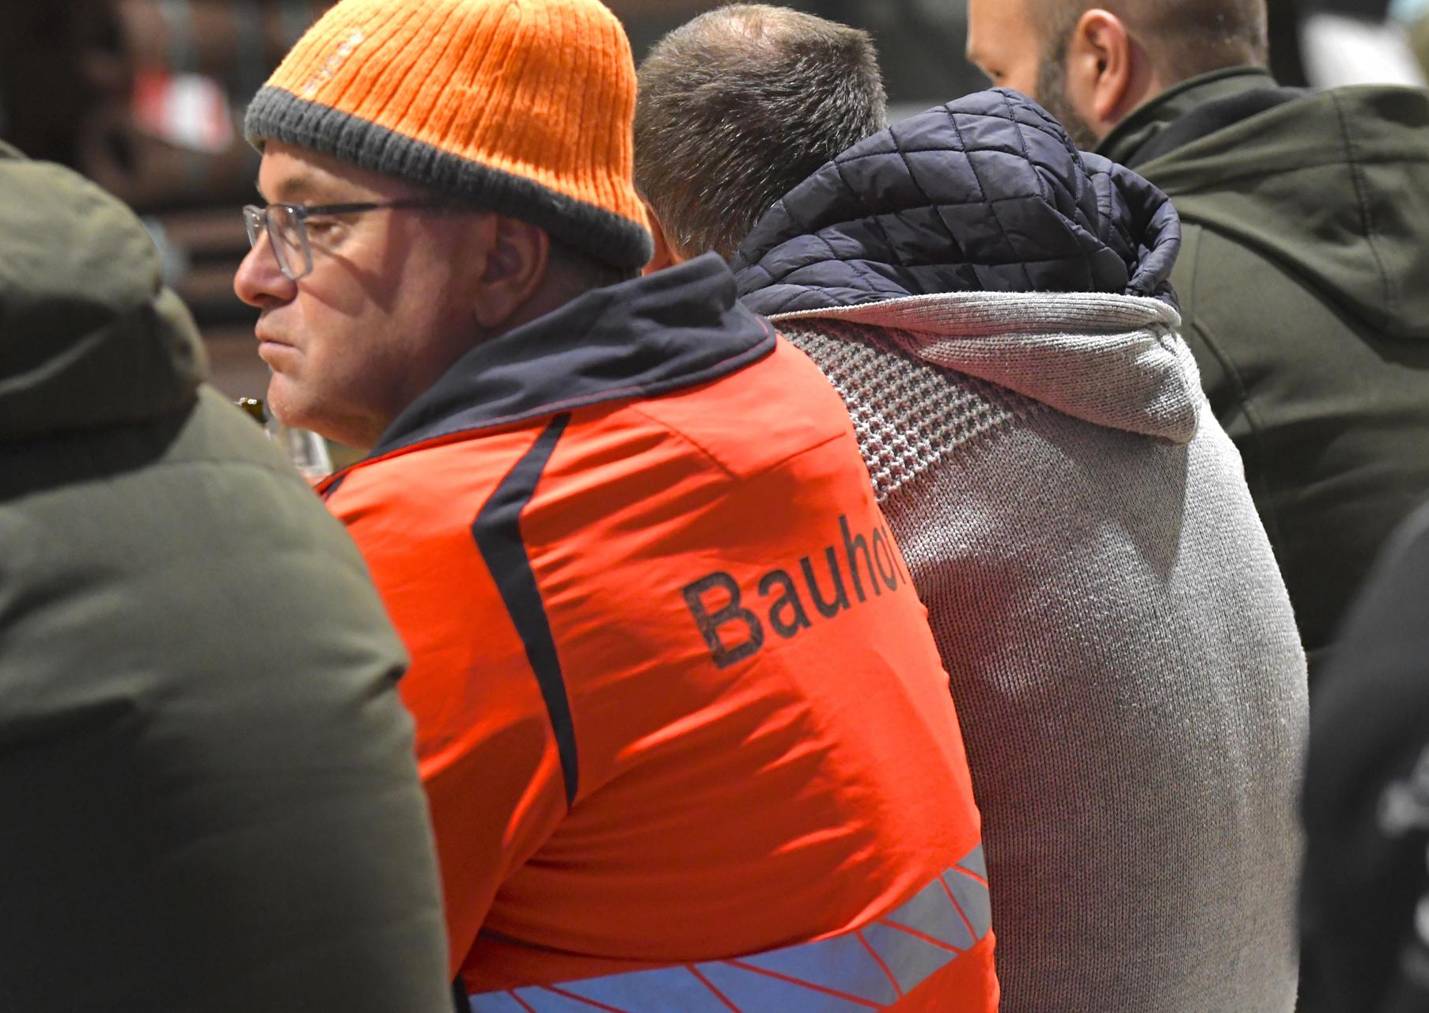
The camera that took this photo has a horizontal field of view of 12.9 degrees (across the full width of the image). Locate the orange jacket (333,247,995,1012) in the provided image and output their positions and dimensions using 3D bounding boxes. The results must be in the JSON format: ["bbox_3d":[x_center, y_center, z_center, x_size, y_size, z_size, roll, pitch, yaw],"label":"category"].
[{"bbox_3d":[-0.085,0.190,3.610,0.460,0.660,0.580,-6,4,35],"label":"orange jacket"}]

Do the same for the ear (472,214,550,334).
[{"bbox_3d":[-0.116,-0.137,3.600,0.042,0.069,0.030,10,7,6],"label":"ear"}]

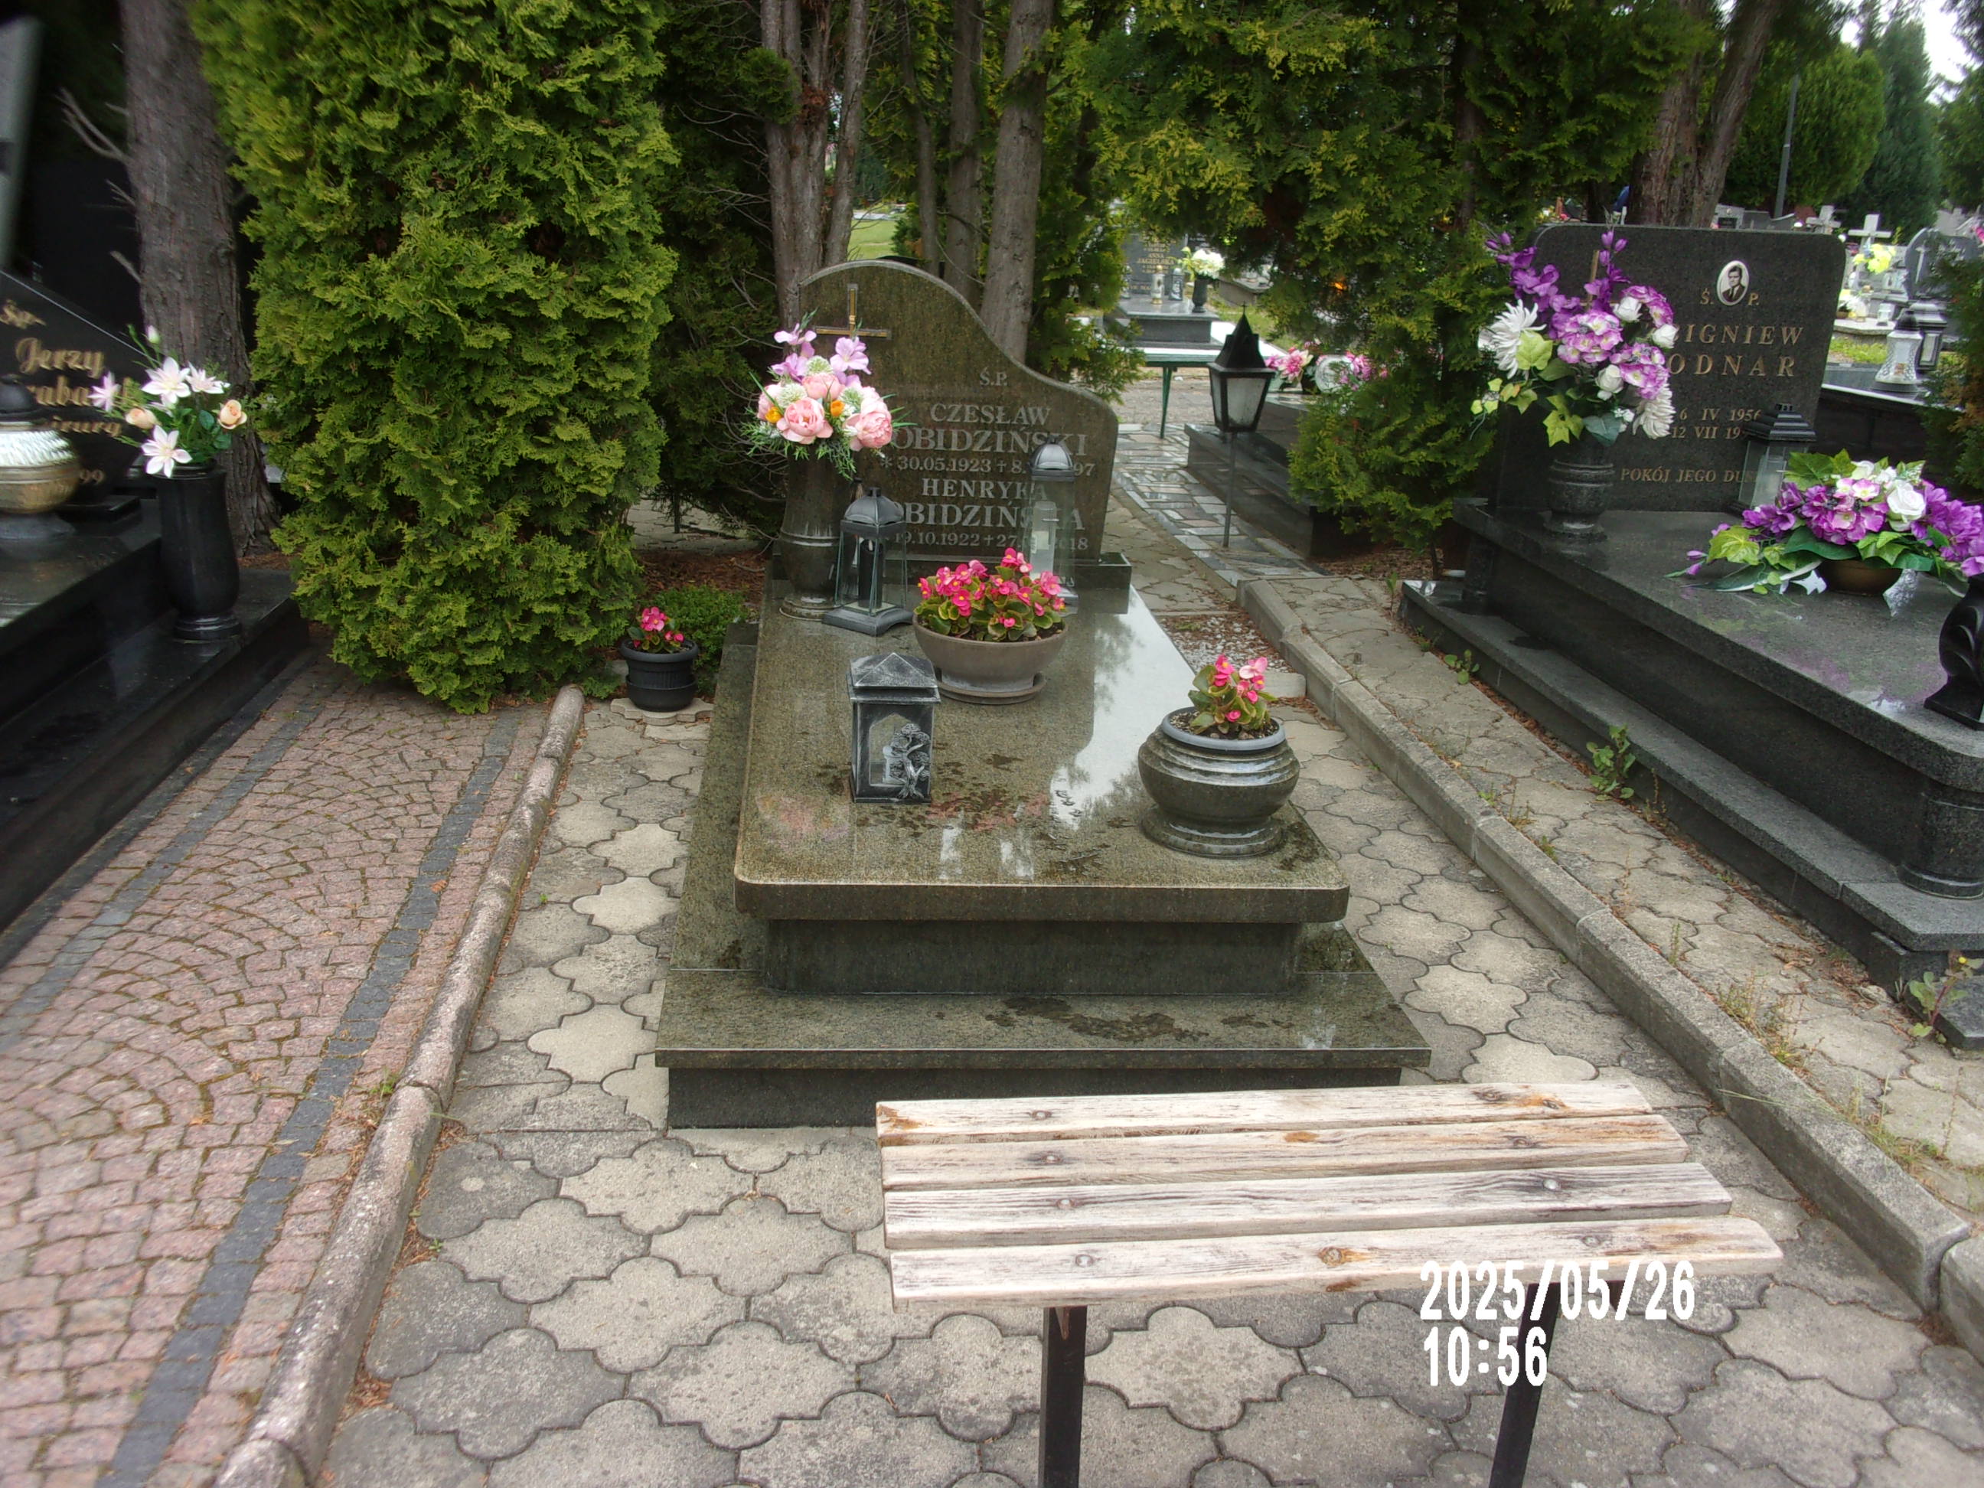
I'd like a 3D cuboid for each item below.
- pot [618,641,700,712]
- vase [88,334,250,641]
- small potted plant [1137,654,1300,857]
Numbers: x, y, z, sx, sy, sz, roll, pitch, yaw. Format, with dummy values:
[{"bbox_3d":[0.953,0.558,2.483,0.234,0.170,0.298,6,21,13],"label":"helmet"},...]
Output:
[{"bbox_3d":[-0.912,-0.186,4.427,0.217,0.157,0.217,1,19,-7],"label":"pot"},{"bbox_3d":[-1.982,-0.624,3.902,0.360,0.731,0.320,1,20,-7],"label":"vase"},{"bbox_3d":[0.384,0.002,2.674,0.271,0.301,0.271,1,20,-7],"label":"small potted plant"}]

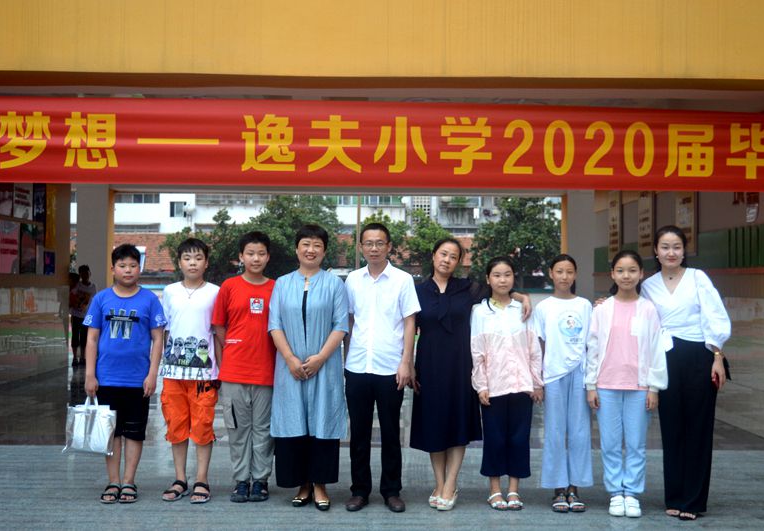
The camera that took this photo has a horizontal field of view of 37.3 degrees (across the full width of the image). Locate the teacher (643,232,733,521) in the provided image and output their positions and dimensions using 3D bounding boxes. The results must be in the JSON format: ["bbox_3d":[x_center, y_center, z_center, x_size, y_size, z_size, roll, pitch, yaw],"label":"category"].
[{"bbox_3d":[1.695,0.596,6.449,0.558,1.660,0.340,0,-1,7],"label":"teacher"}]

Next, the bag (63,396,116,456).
[{"bbox_3d":[-1.721,0.948,6.660,0.316,0.348,0.100,1,-1,-7],"label":"bag"}]

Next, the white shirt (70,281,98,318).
[{"bbox_3d":[-4.413,0.505,16.800,0.423,0.556,0.250,0,-1,-3],"label":"white shirt"}]

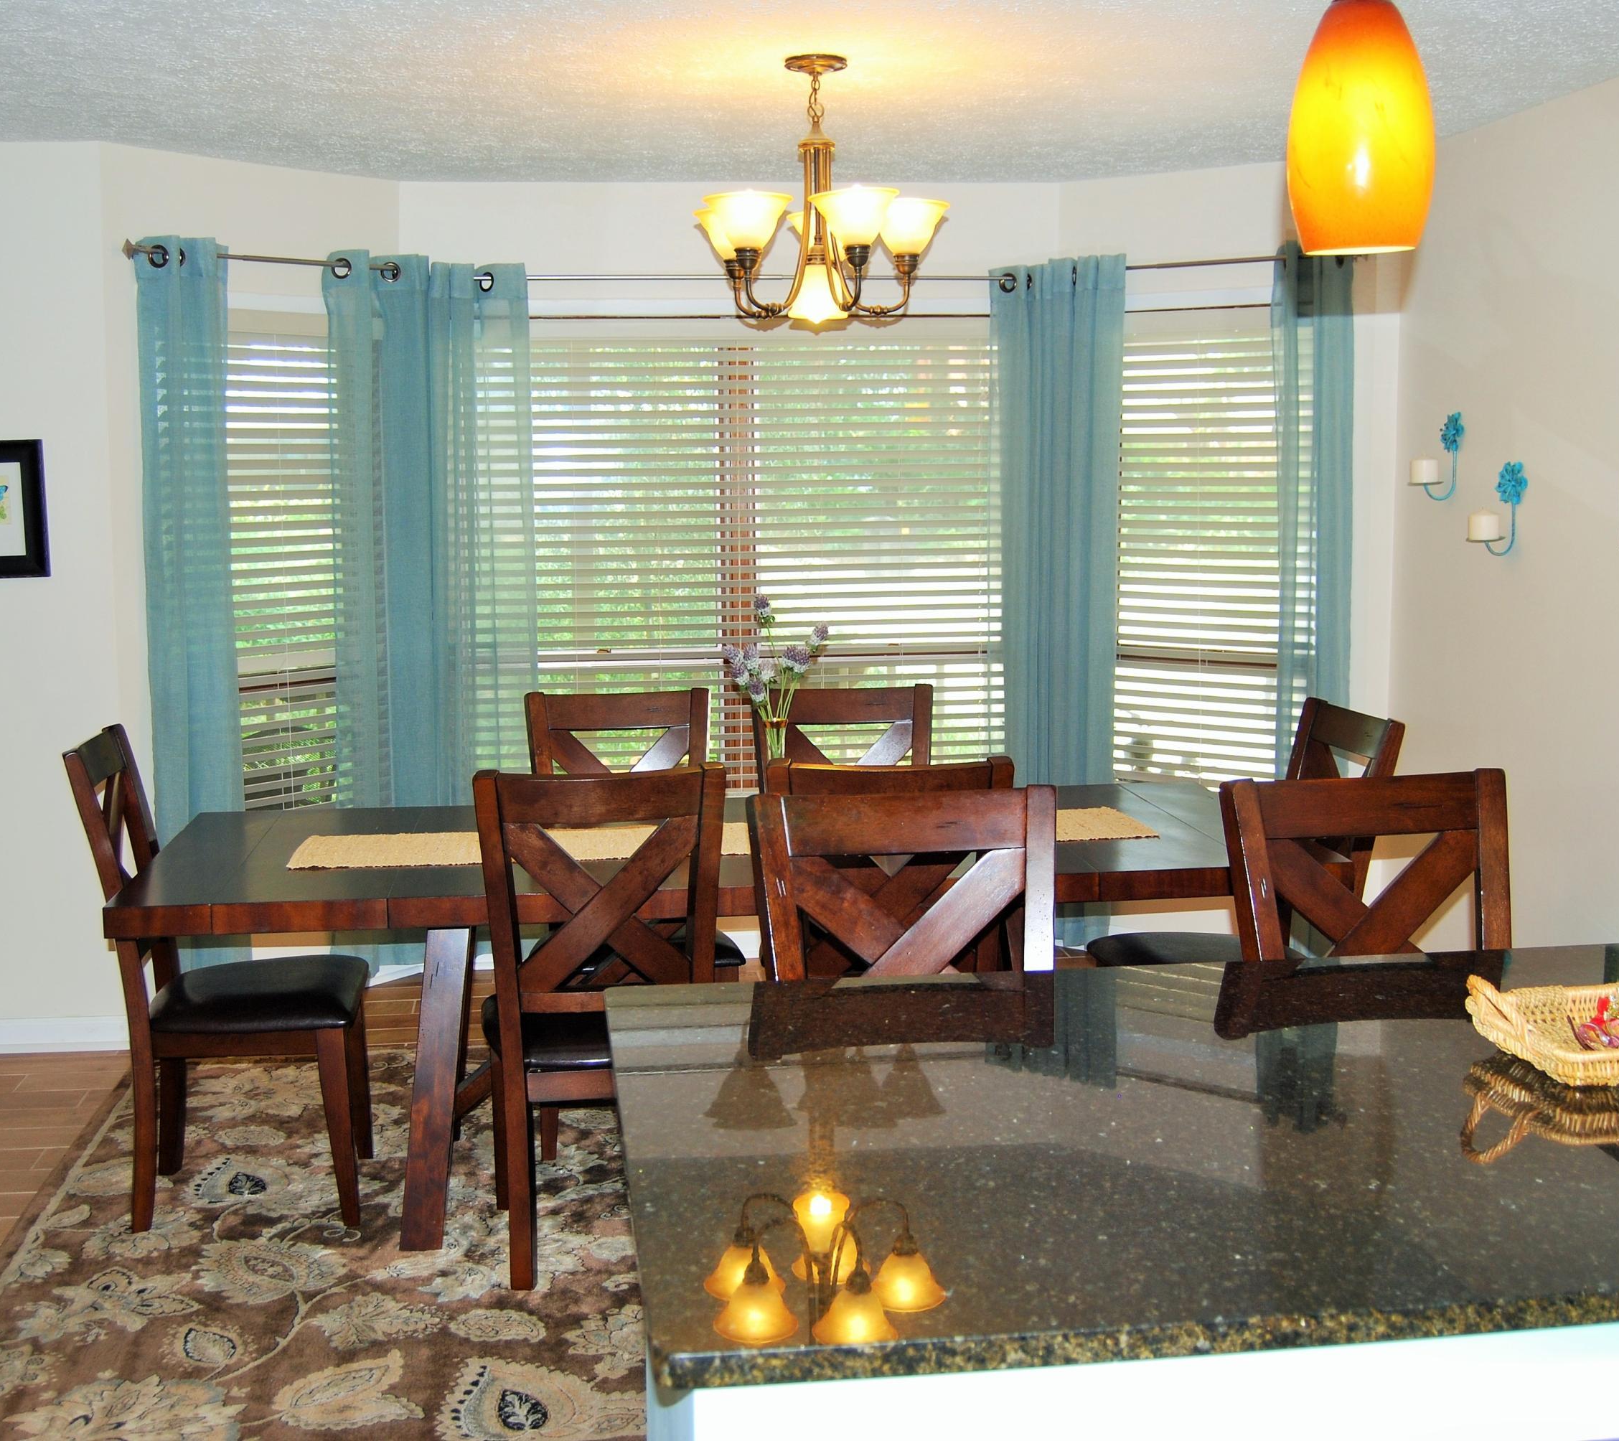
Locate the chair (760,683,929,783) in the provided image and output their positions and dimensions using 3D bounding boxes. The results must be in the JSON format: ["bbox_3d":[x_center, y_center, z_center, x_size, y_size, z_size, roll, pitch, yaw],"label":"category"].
[{"bbox_3d":[0.132,0.460,4.854,0.485,1.022,0.580,-1,7,-8],"label":"chair"}]

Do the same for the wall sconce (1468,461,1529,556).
[{"bbox_3d":[1.702,-0.524,4.913,0.135,0.235,0.100,-1,7,-8],"label":"wall sconce"}]

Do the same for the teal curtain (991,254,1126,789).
[{"bbox_3d":[0.765,-0.332,6.038,0.400,2.120,0.180,2,8,22],"label":"teal curtain"}]

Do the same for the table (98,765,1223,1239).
[{"bbox_3d":[-0.171,0.638,4.476,2.490,0.762,1.016,-1,7,-7],"label":"table"}]

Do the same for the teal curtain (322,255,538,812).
[{"bbox_3d":[-1.133,-0.302,5.929,0.600,2.120,0.190,-4,8,-24],"label":"teal curtain"}]

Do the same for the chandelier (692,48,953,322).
[{"bbox_3d":[0.029,-1.129,4.258,0.550,0.556,0.550,-1,7,-8],"label":"chandelier"}]

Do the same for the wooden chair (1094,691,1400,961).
[{"bbox_3d":[0.962,0.494,4.531,0.580,1.015,0.480,-1,7,-7],"label":"wooden chair"}]

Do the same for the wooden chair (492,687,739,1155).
[{"bbox_3d":[-0.432,0.472,4.789,0.485,1.022,0.580,-1,7,-8],"label":"wooden chair"}]

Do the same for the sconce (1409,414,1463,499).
[{"bbox_3d":[1.606,-0.681,5.096,0.120,0.235,0.100,-2,7,-10],"label":"sconce"}]

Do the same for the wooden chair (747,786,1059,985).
[{"bbox_3d":[0.180,0.688,2.711,0.460,1.108,0.560,-2,7,-8],"label":"wooden chair"}]

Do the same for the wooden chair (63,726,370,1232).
[{"bbox_3d":[-1.255,0.539,4.326,0.570,1.015,0.480,-1,7,-7],"label":"wooden chair"}]

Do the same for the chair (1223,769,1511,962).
[{"bbox_3d":[0.887,0.662,2.832,0.460,1.110,0.550,-2,7,-10],"label":"chair"}]

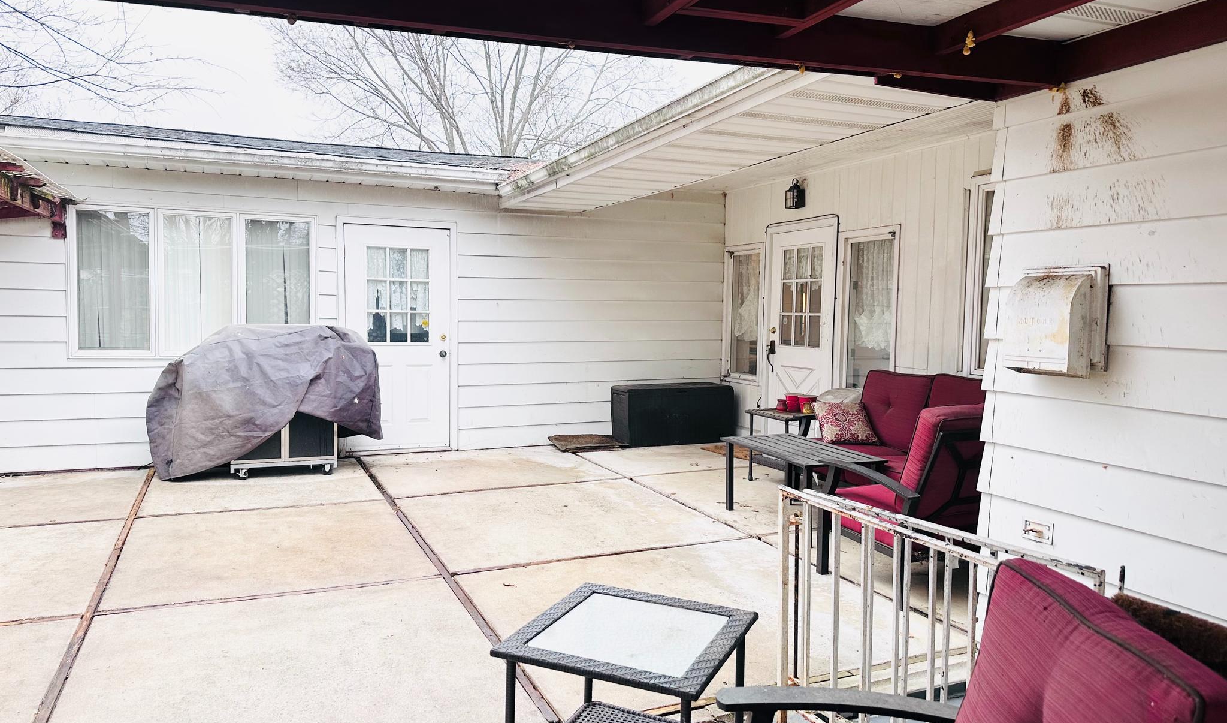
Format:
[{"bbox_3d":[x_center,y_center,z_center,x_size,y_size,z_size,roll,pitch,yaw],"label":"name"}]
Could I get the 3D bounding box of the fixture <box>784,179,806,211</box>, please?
[{"bbox_3d":[1.658,-1.529,7.736,0.130,0.261,0.150,-1,4,-24],"label":"fixture"}]

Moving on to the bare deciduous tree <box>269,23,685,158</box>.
[{"bbox_3d":[-2.928,-6.161,18.659,10.500,12.400,10.000,-1,4,-24],"label":"bare deciduous tree"}]

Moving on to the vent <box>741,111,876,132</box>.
[{"bbox_3d":[0.991,-1.199,4.263,0.790,0.012,0.095,-1,3,-23],"label":"vent"}]

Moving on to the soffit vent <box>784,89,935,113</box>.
[{"bbox_3d":[1.146,-1.177,3.878,0.790,0.012,0.095,-1,3,-23],"label":"soffit vent"}]

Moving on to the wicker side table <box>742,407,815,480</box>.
[{"bbox_3d":[1.401,0.682,6.689,0.530,0.560,0.530,-2,5,-30],"label":"wicker side table"}]

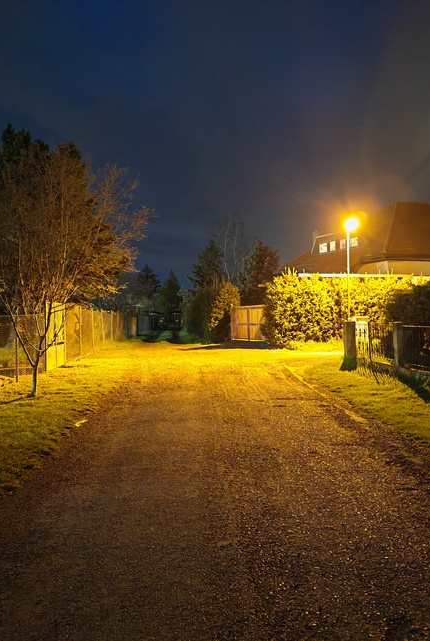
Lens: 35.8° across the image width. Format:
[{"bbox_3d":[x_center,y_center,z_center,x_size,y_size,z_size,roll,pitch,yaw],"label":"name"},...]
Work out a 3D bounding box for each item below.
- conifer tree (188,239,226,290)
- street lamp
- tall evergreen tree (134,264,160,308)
[{"bbox_3d":[-0.500,-2.950,58.000,3.700,8.400,3.700,0,0,0],"label":"conifer tree"},{"bbox_3d":[6.710,-1.860,33.000,0.400,6.500,0.700,0,0,12],"label":"street lamp"},{"bbox_3d":[-8.600,-3.000,85.000,3.600,8.300,3.600,0,0,0],"label":"tall evergreen tree"}]

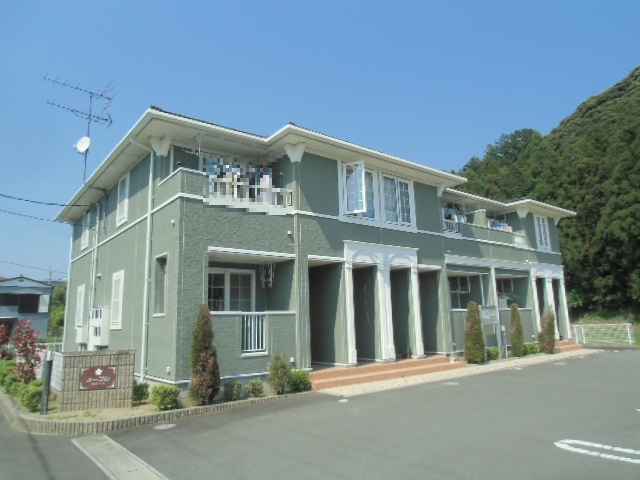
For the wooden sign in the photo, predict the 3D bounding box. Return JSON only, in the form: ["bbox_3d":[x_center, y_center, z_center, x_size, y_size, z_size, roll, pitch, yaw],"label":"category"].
[{"bbox_3d":[-3.858,2.408,7.690,0.562,0.382,0.030,0,-10,-10],"label":"wooden sign"}]

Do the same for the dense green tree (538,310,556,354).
[{"bbox_3d":[8.609,3.459,16.792,0.565,1.659,0.565,6,-13,-38],"label":"dense green tree"}]

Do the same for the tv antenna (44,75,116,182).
[{"bbox_3d":[-7.664,-3.462,13.990,2.021,3.547,1.040,8,-14,-43],"label":"tv antenna"}]

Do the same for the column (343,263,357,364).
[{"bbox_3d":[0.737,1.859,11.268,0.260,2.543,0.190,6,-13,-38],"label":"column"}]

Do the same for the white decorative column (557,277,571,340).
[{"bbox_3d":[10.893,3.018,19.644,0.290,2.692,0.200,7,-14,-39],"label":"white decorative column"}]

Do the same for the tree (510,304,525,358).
[{"bbox_3d":[6.890,3.186,15.479,0.408,1.804,0.408,6,-13,-38],"label":"tree"}]

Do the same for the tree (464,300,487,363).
[{"bbox_3d":[4.885,2.892,13.941,0.612,1.924,0.612,6,-13,-38],"label":"tree"}]

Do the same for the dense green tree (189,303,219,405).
[{"bbox_3d":[-2.156,2.123,8.283,0.550,1.795,0.550,6,-13,-38],"label":"dense green tree"}]

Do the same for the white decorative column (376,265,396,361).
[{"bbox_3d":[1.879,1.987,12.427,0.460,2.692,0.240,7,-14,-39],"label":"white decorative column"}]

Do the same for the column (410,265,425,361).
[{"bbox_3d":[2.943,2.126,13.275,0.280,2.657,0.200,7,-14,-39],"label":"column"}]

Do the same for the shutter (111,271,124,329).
[{"bbox_3d":[-5.551,1.657,12.074,0.090,1.574,1.101,7,-14,-39],"label":"shutter"}]

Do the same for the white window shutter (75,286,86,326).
[{"bbox_3d":[-8.543,2.374,15.786,0.090,1.554,1.243,6,-13,-38],"label":"white window shutter"}]

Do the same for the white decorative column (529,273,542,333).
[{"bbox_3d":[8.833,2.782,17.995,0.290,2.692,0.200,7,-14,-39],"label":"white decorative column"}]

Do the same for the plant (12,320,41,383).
[{"bbox_3d":[-8.116,3.112,12.262,0.720,1.747,0.720,5,-13,-33],"label":"plant"}]

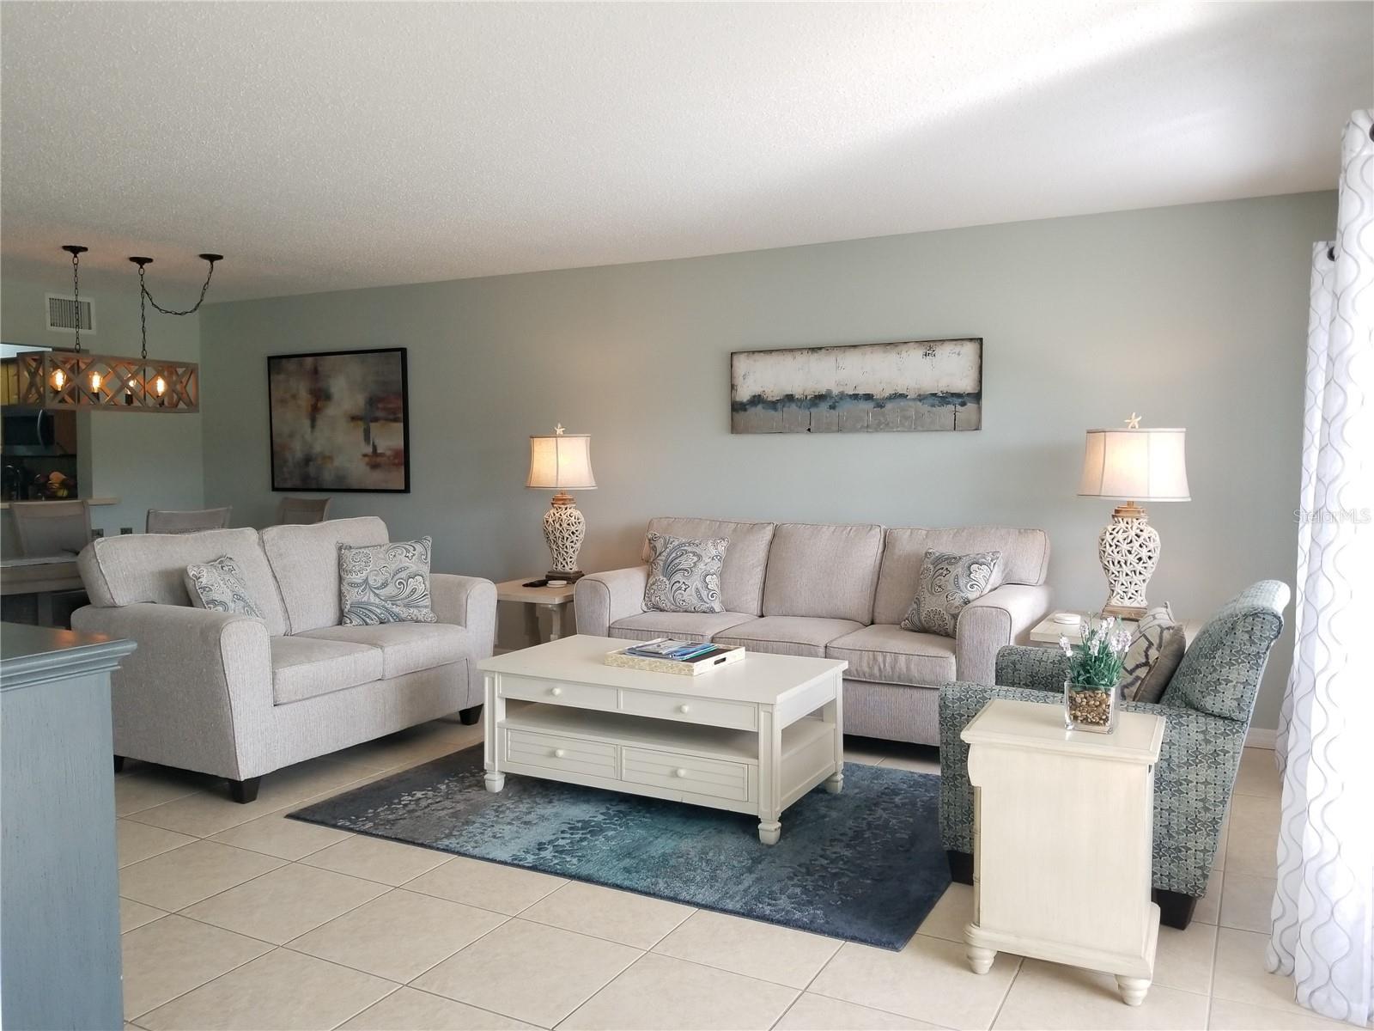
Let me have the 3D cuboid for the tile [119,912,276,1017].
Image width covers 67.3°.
[{"bbox_3d":[-1.342,1.125,2.583,0.424,0.011,0.424,1,3,28],"label":"tile"}]

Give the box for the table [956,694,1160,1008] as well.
[{"bbox_3d":[0.961,0.826,2.623,0.441,0.597,0.419,1,3,28],"label":"table"}]

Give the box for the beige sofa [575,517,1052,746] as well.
[{"bbox_3d":[0.583,0.533,5.040,2.144,0.972,0.907,1,3,28],"label":"beige sofa"}]

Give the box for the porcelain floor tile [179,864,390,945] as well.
[{"bbox_3d":[-1.180,1.143,3.057,0.437,0.010,0.432,1,3,28],"label":"porcelain floor tile"}]

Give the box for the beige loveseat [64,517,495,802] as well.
[{"bbox_3d":[-1.696,0.543,4.600,0.899,0.976,1.579,1,3,28],"label":"beige loveseat"}]

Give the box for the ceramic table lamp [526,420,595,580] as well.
[{"bbox_3d":[-0.714,-0.066,5.886,0.397,0.900,0.397,0,2,0],"label":"ceramic table lamp"}]

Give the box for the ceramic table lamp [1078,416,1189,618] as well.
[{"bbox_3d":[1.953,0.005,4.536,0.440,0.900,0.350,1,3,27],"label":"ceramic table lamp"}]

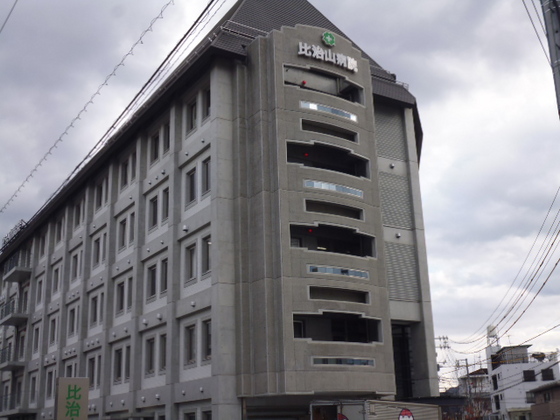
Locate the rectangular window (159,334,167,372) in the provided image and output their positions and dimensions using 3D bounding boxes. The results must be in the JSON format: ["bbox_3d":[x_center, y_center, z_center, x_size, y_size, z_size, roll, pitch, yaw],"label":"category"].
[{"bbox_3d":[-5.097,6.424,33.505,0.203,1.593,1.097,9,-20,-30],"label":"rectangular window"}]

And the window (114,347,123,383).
[{"bbox_3d":[-8.291,8.074,38.574,0.203,1.593,1.120,9,-20,-30],"label":"window"}]

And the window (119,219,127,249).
[{"bbox_3d":[-8.406,1.315,40.264,0.150,1.520,1.020,9,-20,-30],"label":"window"}]

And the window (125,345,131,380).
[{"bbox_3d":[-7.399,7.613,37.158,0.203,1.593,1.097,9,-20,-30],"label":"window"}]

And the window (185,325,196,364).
[{"bbox_3d":[-3.637,5.574,30.896,0.150,1.520,1.020,9,-20,-30],"label":"window"}]

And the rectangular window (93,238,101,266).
[{"bbox_3d":[-10.768,2.577,44.293,0.203,1.593,1.120,9,-20,-30],"label":"rectangular window"}]

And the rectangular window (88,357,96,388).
[{"bbox_3d":[-10.593,9.262,42.227,0.203,1.593,1.120,9,-20,-30],"label":"rectangular window"}]

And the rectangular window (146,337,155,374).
[{"bbox_3d":[-5.945,6.781,34.565,0.150,1.520,1.020,9,-20,-30],"label":"rectangular window"}]

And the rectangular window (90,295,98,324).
[{"bbox_3d":[-10.681,5.913,43.262,0.203,1.593,1.120,9,-20,-30],"label":"rectangular window"}]

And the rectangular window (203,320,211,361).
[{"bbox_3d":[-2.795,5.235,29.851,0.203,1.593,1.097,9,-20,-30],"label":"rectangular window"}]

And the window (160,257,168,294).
[{"bbox_3d":[-5.177,3.030,34.231,0.150,1.520,1.020,9,-20,-30],"label":"window"}]

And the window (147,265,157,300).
[{"bbox_3d":[-6.077,3.535,35.955,0.203,1.593,1.120,9,-20,-30],"label":"window"}]

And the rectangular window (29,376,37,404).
[{"bbox_3d":[-17.381,12.701,52.754,0.150,1.520,1.020,9,-20,-30],"label":"rectangular window"}]

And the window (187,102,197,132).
[{"bbox_3d":[-3.971,-4.322,34.094,0.150,1.520,1.020,9,-20,-30],"label":"window"}]

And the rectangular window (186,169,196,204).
[{"bbox_3d":[-3.863,-0.990,33.332,0.203,1.593,1.120,9,-20,-30],"label":"rectangular window"}]

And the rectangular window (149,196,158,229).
[{"bbox_3d":[-6.144,0.134,36.669,0.150,1.520,1.020,9,-20,-30],"label":"rectangular window"}]

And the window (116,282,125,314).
[{"bbox_3d":[-8.329,4.661,39.244,0.150,1.520,1.020,9,-20,-30],"label":"window"}]

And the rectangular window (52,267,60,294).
[{"bbox_3d":[-15.326,4.895,51.271,0.150,1.520,1.020,9,-20,-30],"label":"rectangular window"}]

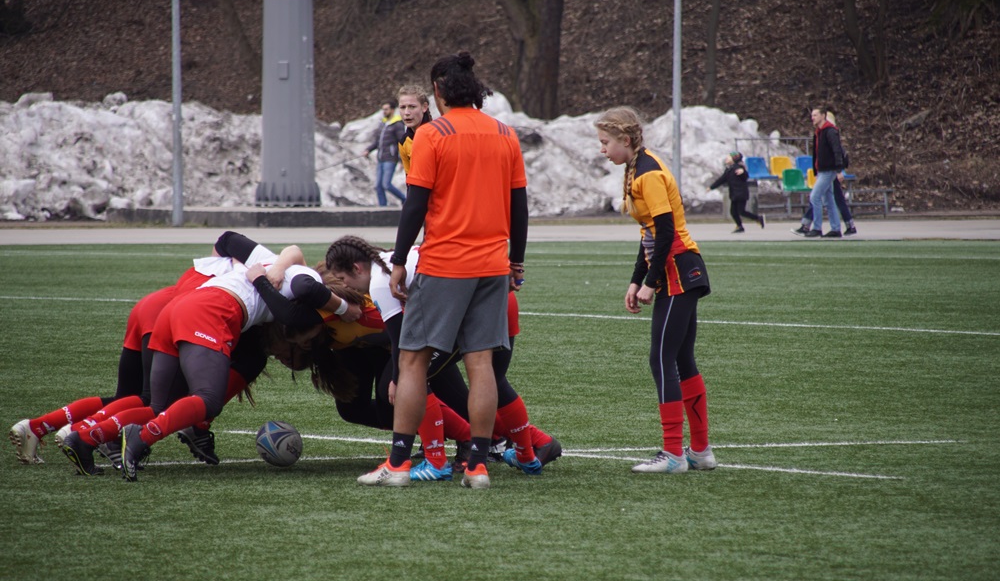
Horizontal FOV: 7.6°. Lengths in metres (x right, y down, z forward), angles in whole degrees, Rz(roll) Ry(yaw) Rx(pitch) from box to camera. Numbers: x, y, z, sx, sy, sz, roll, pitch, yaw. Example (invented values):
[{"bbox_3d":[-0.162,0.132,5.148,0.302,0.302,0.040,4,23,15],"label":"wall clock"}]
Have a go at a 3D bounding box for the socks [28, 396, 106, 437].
[{"bbox_3d":[-1.903,0.550,33.000,0.350,0.120,0.110,-23,1,-23],"label":"socks"}]

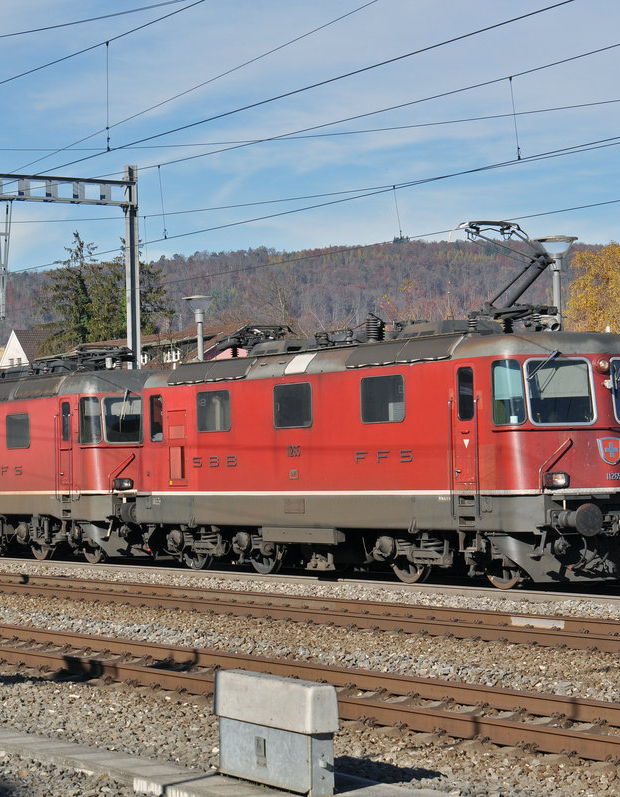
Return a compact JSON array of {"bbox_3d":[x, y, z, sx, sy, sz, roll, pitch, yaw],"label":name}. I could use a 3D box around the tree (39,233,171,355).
[{"bbox_3d":[-12.733,-1.968,149.720,8.300,16.980,7.500,-1,-2,0],"label":"tree"}]

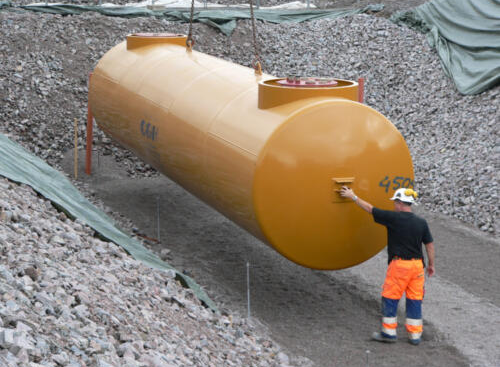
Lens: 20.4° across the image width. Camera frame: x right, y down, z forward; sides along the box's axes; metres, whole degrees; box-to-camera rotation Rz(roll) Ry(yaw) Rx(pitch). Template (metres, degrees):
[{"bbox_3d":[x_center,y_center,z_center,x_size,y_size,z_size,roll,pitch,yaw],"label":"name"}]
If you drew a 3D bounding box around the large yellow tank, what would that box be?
[{"bbox_3d":[-0.461,-0.859,20.814,2.070,2.152,9.922,-3,11,-18],"label":"large yellow tank"}]

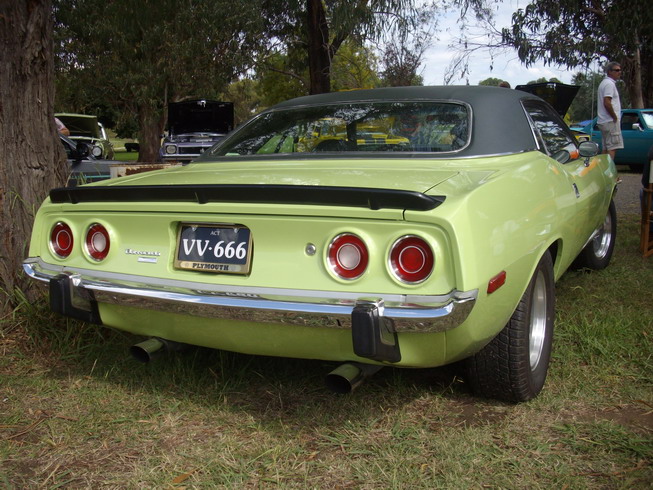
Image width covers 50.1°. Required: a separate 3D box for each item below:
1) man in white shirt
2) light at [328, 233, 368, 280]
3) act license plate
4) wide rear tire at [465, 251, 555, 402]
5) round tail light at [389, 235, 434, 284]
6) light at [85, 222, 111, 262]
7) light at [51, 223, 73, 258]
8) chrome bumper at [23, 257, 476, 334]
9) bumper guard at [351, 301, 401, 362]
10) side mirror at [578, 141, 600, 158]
[{"bbox_3d":[3.867,-1.602,9.534,0.330,1.760,0.500,0,9,12],"label":"man in white shirt"},{"bbox_3d":[0.069,0.033,2.066,0.138,0.138,0.050,3,4,26],"label":"light"},{"bbox_3d":[-0.373,0.009,2.292,0.305,0.160,0.020,3,4,27],"label":"act license plate"},{"bbox_3d":[0.769,0.306,2.933,0.285,0.675,0.675,3,10,27],"label":"wide rear tire"},{"bbox_3d":[0.247,0.039,1.988,0.138,0.138,0.050,2,4,24],"label":"round tail light"},{"bbox_3d":[-0.818,-0.009,2.525,0.138,0.138,0.050,3,4,29],"label":"light"},{"bbox_3d":[-0.984,-0.019,2.625,0.138,0.138,0.050,3,4,31],"label":"light"},{"bbox_3d":[-0.392,0.147,2.275,1.780,0.120,0.150,3,10,27],"label":"chrome bumper"},{"bbox_3d":[0.141,0.250,2.007,0.075,0.200,0.150,3,10,27],"label":"bumper guard"},{"bbox_3d":[1.567,-0.560,4.157,0.135,0.105,0.100,5,11,38],"label":"side mirror"}]

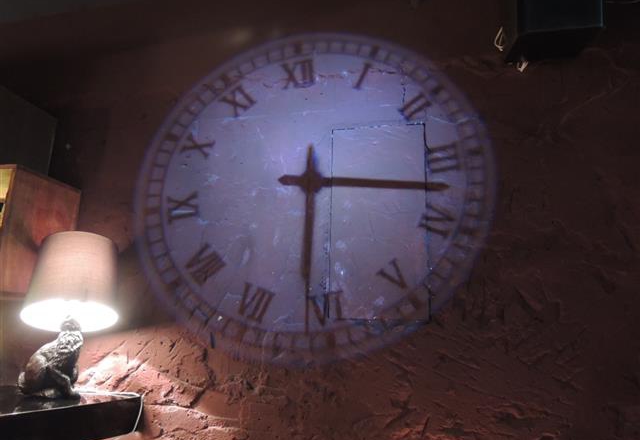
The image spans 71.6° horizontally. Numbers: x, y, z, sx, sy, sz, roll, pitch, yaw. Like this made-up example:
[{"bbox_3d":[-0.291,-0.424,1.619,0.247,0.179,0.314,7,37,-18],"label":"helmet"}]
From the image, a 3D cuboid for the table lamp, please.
[{"bbox_3d":[-0.722,0.272,1.293,0.250,0.445,0.250,4,-15,-8],"label":"table lamp"}]

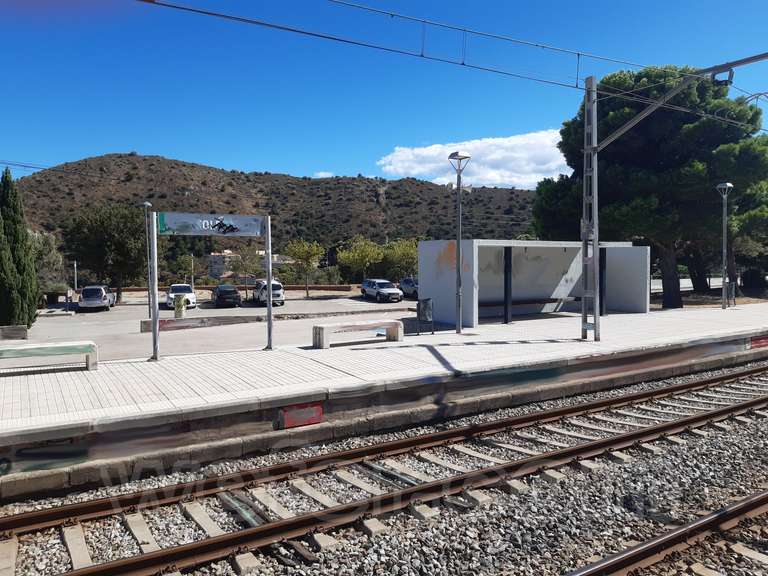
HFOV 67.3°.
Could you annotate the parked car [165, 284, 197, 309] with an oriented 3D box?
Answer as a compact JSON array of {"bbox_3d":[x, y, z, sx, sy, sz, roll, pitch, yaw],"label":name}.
[{"bbox_3d":[-13.530,0.530,38.700,1.820,1.500,4.330,-1,1,-19],"label":"parked car"}]

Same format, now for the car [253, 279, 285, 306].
[{"bbox_3d":[-8.120,0.335,41.000,1.800,1.720,4.350,-1,1,-15],"label":"car"}]

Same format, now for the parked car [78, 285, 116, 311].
[{"bbox_3d":[-18.467,0.551,37.265,1.750,1.530,4.300,-1,3,-20],"label":"parked car"}]

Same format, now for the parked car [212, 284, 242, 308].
[{"bbox_3d":[-10.681,0.429,39.267,1.770,1.460,4.100,-1,3,-21],"label":"parked car"}]

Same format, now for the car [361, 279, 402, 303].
[{"bbox_3d":[-0.210,0.180,42.200,1.840,1.660,4.550,-1,1,-17],"label":"car"}]

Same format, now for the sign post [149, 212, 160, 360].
[{"bbox_3d":[-4.655,-0.037,11.720,0.120,3.000,0.120,-1,1,-31],"label":"sign post"}]

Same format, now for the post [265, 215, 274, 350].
[{"bbox_3d":[-2.438,-0.100,12.252,0.100,2.842,0.100,-2,3,-32],"label":"post"}]

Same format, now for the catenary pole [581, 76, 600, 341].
[{"bbox_3d":[4.990,-1.900,13.850,0.200,6.360,0.420,-1,1,-31],"label":"catenary pole"}]

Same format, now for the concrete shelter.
[{"bbox_3d":[5.178,-0.271,19.142,8.007,2.462,2.660,-2,3,-32],"label":"concrete shelter"}]

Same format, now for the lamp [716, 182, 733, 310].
[{"bbox_3d":[13.680,-1.685,23.150,0.650,5.050,0.650,-1,1,-31],"label":"lamp"}]

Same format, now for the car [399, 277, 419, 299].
[{"bbox_3d":[2.617,-0.056,42.562,1.800,1.650,4.400,-1,3,-20],"label":"car"}]

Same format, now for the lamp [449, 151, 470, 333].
[{"bbox_3d":[1.964,-1.167,15.000,0.600,4.669,0.600,0,3,0],"label":"lamp"}]

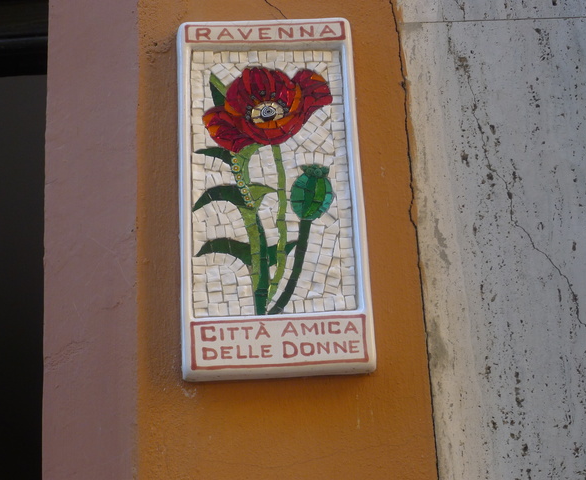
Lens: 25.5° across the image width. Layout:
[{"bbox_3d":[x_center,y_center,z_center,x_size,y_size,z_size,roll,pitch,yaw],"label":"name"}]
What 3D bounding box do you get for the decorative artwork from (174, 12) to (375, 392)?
[{"bbox_3d":[-0.024,-0.054,1.426,0.200,0.415,0.030,-2,-22,-2],"label":"decorative artwork"}]

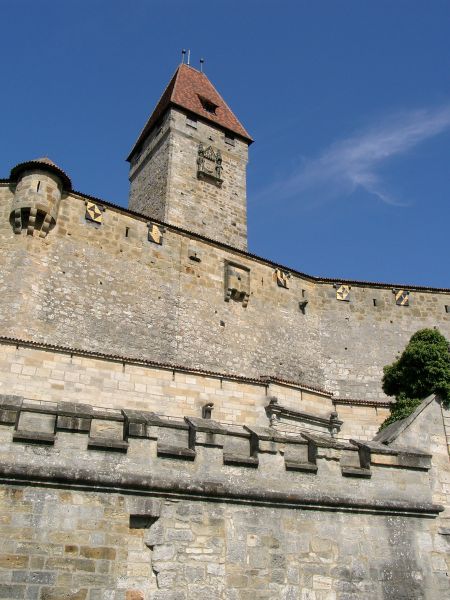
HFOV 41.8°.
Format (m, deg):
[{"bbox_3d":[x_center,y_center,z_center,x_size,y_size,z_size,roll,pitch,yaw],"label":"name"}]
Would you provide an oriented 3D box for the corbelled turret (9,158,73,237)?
[{"bbox_3d":[-9.318,-5.259,29.497,3.100,5.050,3.000,10,-28,-18],"label":"corbelled turret"}]

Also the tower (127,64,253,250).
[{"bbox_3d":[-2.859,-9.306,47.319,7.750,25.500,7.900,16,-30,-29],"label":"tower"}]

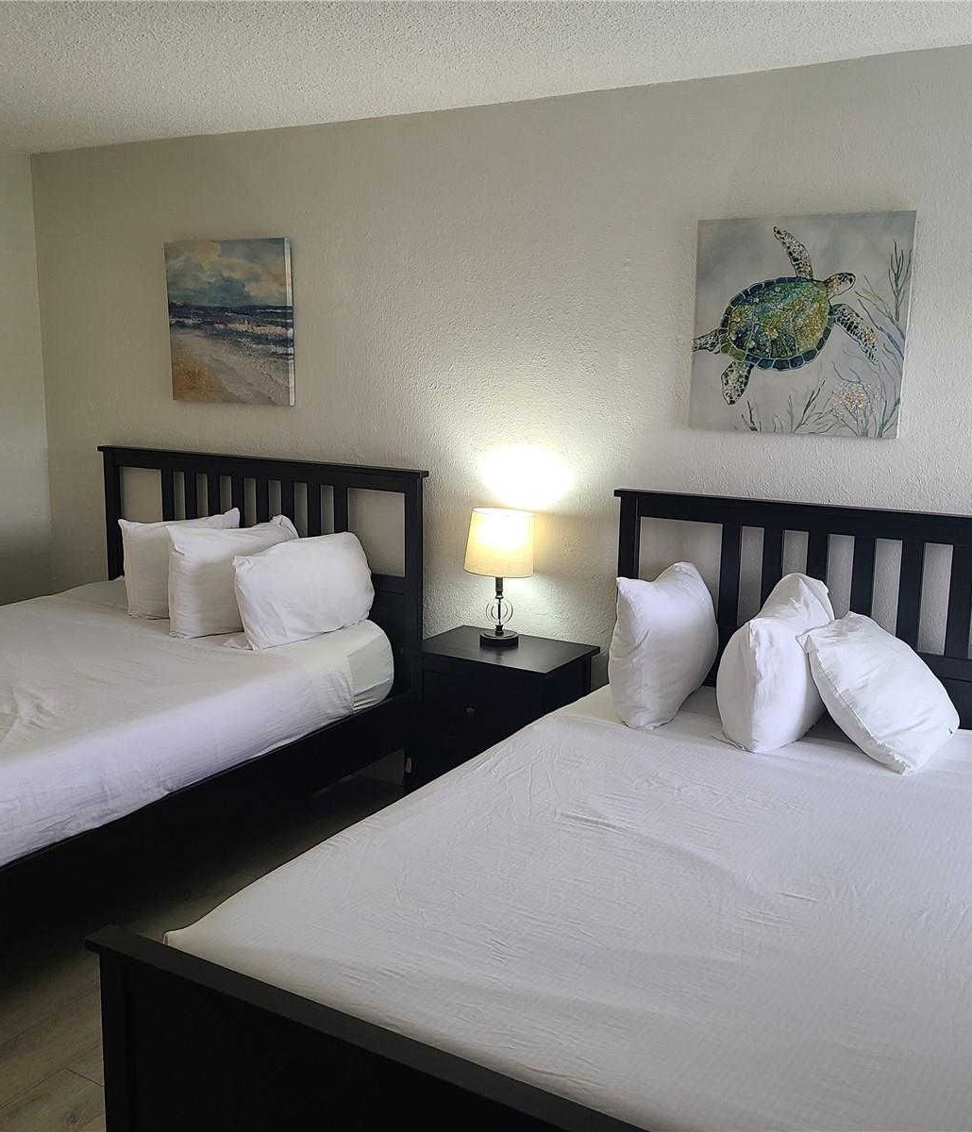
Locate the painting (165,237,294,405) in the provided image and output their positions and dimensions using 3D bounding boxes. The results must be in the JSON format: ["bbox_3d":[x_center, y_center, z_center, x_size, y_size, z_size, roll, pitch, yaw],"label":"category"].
[{"bbox_3d":[-0.990,-0.935,4.370,0.609,0.609,0.033,7,12,30],"label":"painting"}]

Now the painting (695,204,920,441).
[{"bbox_3d":[0.895,-0.692,3.273,0.610,0.610,0.033,7,12,30],"label":"painting"}]

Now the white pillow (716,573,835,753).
[{"bbox_3d":[0.792,0.250,3.033,0.245,0.385,0.520,4,10,31],"label":"white pillow"}]

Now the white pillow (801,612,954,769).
[{"bbox_3d":[1.018,0.310,2.919,0.200,0.400,0.480,-41,-15,32],"label":"white pillow"}]

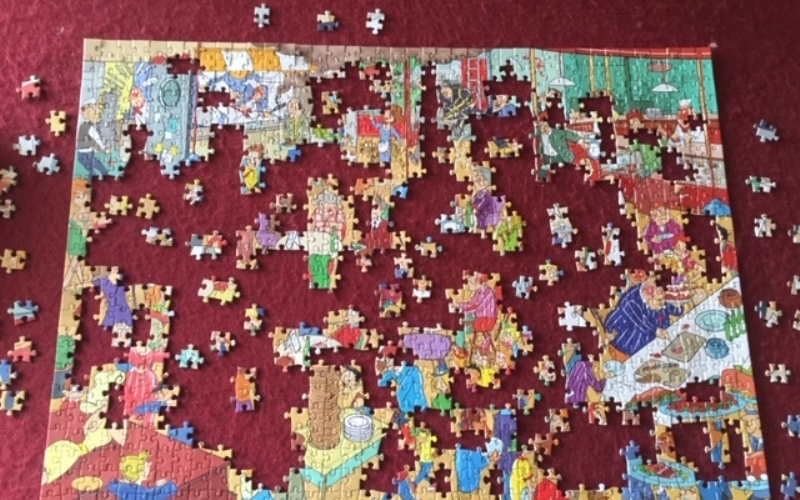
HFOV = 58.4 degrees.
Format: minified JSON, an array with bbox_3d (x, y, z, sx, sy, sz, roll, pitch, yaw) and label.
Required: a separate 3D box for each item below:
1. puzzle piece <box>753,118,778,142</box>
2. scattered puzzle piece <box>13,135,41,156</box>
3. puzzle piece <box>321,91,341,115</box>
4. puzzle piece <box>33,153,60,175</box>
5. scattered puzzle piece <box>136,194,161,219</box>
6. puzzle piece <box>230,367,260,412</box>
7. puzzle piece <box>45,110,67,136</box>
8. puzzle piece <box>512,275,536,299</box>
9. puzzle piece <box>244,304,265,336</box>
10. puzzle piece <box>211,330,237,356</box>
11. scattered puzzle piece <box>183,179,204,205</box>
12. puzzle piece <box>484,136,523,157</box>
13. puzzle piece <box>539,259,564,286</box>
[{"bbox_3d":[0.395,-0.127,0.776,0.029,0.003,0.024,25,76,3],"label":"puzzle piece"},{"bbox_3d":[-0.380,-0.106,0.730,0.027,0.003,0.022,-6,77,-4],"label":"scattered puzzle piece"},{"bbox_3d":[-0.072,-0.156,0.758,0.021,0.003,0.026,-4,77,-4],"label":"puzzle piece"},{"bbox_3d":[-0.357,-0.088,0.727,0.027,0.002,0.023,12,76,0],"label":"puzzle piece"},{"bbox_3d":[-0.254,-0.044,0.726,0.022,0.002,0.026,10,76,-1],"label":"scattered puzzle piece"},{"bbox_3d":[-0.148,0.133,0.684,0.028,0.003,0.042,-1,77,-3],"label":"puzzle piece"},{"bbox_3d":[-0.356,-0.131,0.741,0.020,0.002,0.028,-2,76,-3],"label":"puzzle piece"},{"bbox_3d":[0.126,0.038,0.724,0.025,0.002,0.023,12,76,0],"label":"puzzle piece"},{"bbox_3d":[-0.143,0.068,0.700,0.017,0.003,0.031,5,76,-2],"label":"puzzle piece"},{"bbox_3d":[-0.172,0.091,0.696,0.023,0.002,0.024,3,76,-2],"label":"puzzle piece"},{"bbox_3d":[-0.209,-0.059,0.728,0.019,0.002,0.027,8,76,-1],"label":"scattered puzzle piece"},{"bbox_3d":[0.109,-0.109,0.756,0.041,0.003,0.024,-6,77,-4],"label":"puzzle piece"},{"bbox_3d":[0.154,0.023,0.729,0.025,0.002,0.028,2,76,-2],"label":"puzzle piece"}]

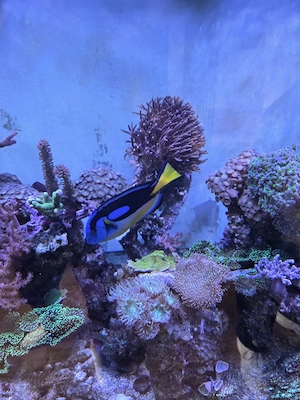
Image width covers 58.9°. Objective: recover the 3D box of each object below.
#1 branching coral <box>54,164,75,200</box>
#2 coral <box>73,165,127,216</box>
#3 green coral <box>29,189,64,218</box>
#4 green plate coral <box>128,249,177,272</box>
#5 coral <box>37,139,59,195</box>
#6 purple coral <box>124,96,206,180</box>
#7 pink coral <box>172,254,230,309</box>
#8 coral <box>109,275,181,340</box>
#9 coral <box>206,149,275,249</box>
[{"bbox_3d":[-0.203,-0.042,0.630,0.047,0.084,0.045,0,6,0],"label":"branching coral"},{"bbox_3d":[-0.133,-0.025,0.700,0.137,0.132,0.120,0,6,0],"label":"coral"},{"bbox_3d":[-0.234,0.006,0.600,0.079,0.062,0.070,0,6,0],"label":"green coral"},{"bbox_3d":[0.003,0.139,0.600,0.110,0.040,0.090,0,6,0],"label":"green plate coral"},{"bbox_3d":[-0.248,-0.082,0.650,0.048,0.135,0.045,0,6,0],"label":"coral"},{"bbox_3d":[0.040,-0.159,0.680,0.205,0.210,0.170,0,5,0],"label":"purple coral"},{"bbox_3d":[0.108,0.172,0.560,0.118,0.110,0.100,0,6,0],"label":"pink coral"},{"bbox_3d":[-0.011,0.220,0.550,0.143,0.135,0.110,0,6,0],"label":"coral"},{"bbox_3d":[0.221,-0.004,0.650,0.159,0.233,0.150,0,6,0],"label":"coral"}]

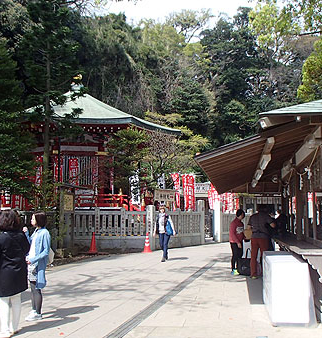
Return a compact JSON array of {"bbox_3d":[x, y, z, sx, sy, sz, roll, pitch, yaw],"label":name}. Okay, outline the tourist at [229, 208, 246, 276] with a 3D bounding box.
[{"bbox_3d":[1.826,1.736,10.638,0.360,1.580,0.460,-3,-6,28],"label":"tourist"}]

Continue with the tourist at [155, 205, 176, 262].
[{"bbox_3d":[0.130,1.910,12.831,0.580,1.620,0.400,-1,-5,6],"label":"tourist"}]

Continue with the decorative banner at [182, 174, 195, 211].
[{"bbox_3d":[1.246,1.065,20.185,0.600,1.720,0.120,0,-5,-3],"label":"decorative banner"}]

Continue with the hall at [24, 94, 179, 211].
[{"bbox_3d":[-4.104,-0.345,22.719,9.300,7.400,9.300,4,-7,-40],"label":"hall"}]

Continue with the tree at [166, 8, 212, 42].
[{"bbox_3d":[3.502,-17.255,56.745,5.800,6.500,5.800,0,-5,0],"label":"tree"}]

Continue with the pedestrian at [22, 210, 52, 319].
[{"bbox_3d":[-1.767,1.358,6.375,0.420,1.580,0.460,1,-5,-16],"label":"pedestrian"}]

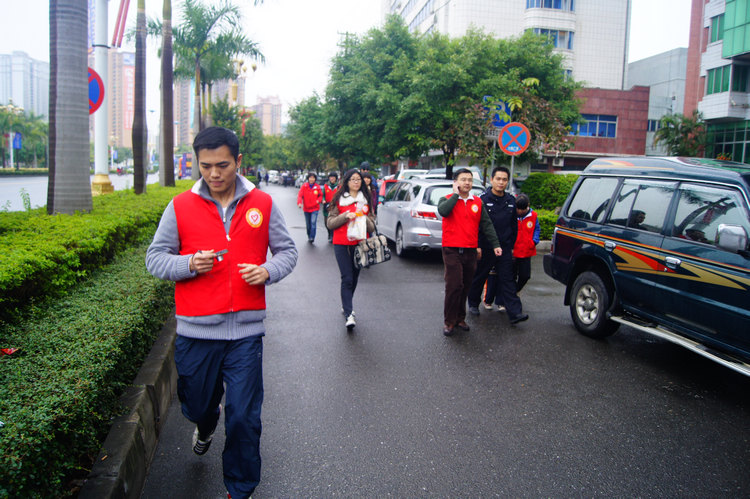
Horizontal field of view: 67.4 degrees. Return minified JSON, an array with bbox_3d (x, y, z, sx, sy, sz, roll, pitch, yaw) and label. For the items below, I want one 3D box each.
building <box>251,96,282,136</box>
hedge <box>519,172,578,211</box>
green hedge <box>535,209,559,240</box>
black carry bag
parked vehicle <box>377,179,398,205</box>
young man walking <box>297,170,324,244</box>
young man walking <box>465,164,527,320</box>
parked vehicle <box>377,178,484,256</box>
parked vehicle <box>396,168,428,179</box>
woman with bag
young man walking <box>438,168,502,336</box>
[{"bbox_3d":[-101.736,-106.069,524.575,26.000,71.584,24.000,0,8,-17],"label":"building"},{"bbox_3d":[4.917,-1.268,15.609,2.000,1.698,1.600,4,7,11],"label":"hedge"},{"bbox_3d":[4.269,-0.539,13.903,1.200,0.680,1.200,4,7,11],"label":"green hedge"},{"bbox_3d":[-0.026,0.000,5.850,0.380,0.360,0.190,-14,12,-18],"label":"black carry bag"},{"bbox_3d":[0.636,-1.522,18.755,1.700,1.470,4.400,1,7,-9],"label":"parked vehicle"},{"bbox_3d":[-1.583,-1.032,13.748,0.600,1.610,0.450,1,7,-9],"label":"young man walking"},{"bbox_3d":[1.489,-0.062,6.595,0.550,1.750,0.550,2,7,-3],"label":"young man walking"},{"bbox_3d":[1.216,-0.787,12.919,1.800,1.550,4.800,1,7,-9],"label":"parked vehicle"},{"bbox_3d":[1.218,-2.294,22.691,1.750,1.750,4.400,2,7,-3],"label":"parked vehicle"},{"bbox_3d":[-0.243,0.001,5.945,0.520,1.660,0.450,1,7,-11],"label":"woman with bag"},{"bbox_3d":[0.970,0.021,5.914,0.580,1.720,0.420,2,7,-5],"label":"young man walking"}]

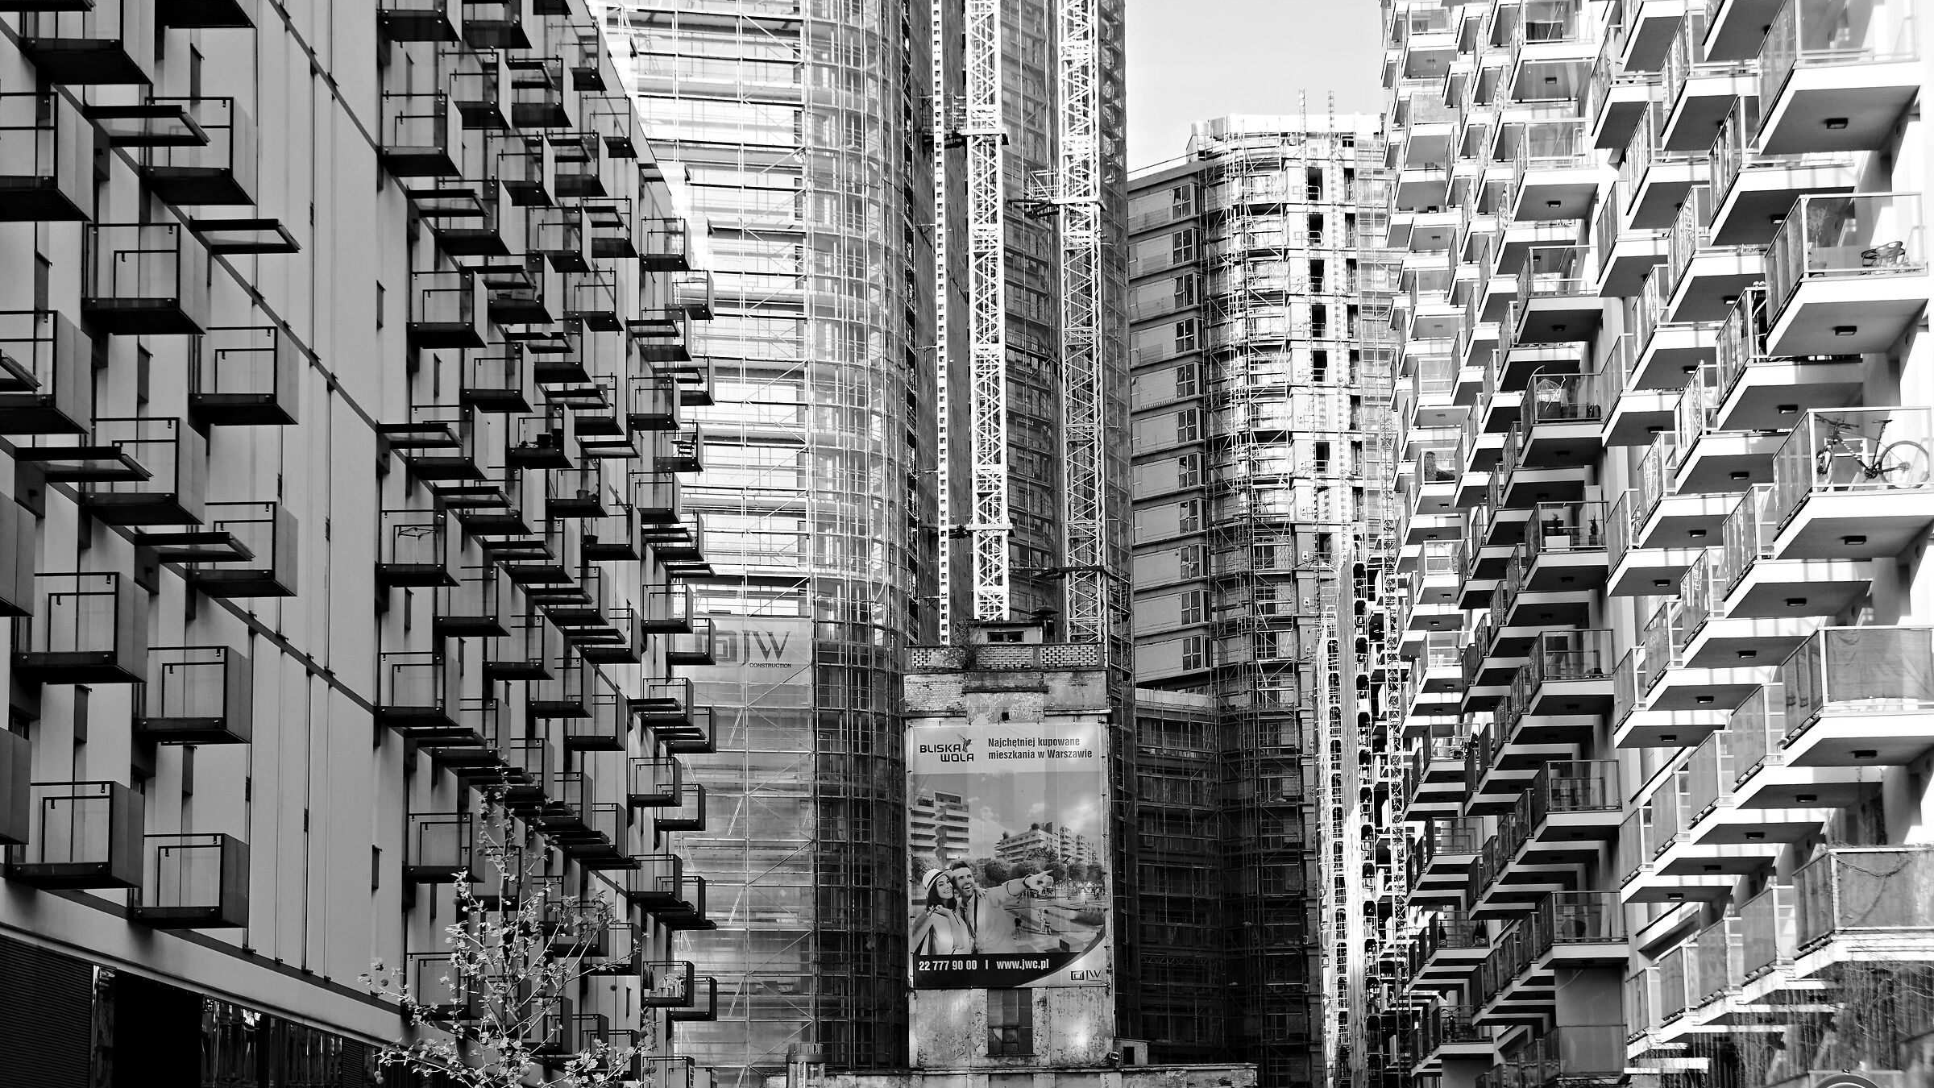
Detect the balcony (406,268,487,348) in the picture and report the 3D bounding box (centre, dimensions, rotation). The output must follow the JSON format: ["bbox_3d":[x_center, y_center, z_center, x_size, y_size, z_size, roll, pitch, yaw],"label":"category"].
[{"bbox_3d":[-11.026,-4.958,93.756,1.407,1.264,1.828,-1,-9,2],"label":"balcony"}]

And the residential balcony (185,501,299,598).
[{"bbox_3d":[-11.611,0.114,70.689,1.420,1.265,1.747,-1,-9,3],"label":"residential balcony"}]

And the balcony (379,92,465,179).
[{"bbox_3d":[-11.076,-8.264,89.350,1.420,1.265,1.747,-1,-9,3],"label":"balcony"}]

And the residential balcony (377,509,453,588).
[{"bbox_3d":[-10.985,0.120,88.304,1.420,1.265,1.747,-1,-9,3],"label":"residential balcony"}]

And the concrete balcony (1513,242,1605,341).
[{"bbox_3d":[13.239,-5.547,98.301,1.590,1.411,3.371,-1,-9,2],"label":"concrete balcony"}]

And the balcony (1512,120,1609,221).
[{"bbox_3d":[13.214,-8.330,98.759,1.590,1.411,3.371,-1,-9,2],"label":"balcony"}]

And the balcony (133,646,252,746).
[{"bbox_3d":[-11.767,2.317,66.967,1.407,1.264,1.828,-1,-9,2],"label":"balcony"}]

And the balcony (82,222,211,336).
[{"bbox_3d":[-11.961,-3.840,64.193,1.407,1.264,1.828,-1,-9,2],"label":"balcony"}]

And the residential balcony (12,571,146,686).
[{"bbox_3d":[-12.055,1.170,59.985,1.420,1.265,1.747,-1,-9,3],"label":"residential balcony"}]

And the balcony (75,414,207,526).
[{"bbox_3d":[-11.926,-1.031,63.783,1.407,1.264,1.828,-1,-9,2],"label":"balcony"}]

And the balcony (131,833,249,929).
[{"bbox_3d":[-11.733,5.121,66.531,1.407,1.264,1.828,-1,-9,2],"label":"balcony"}]

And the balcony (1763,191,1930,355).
[{"bbox_3d":[11.659,-3.538,58.496,1.590,1.411,3.371,-1,-9,2],"label":"balcony"}]

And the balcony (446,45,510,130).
[{"bbox_3d":[-10.974,-10.061,98.047,1.407,1.264,1.828,-1,-9,2],"label":"balcony"}]

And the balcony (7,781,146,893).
[{"bbox_3d":[-11.987,3.936,59.293,1.407,1.264,1.828,-1,-9,2],"label":"balcony"}]

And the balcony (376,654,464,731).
[{"bbox_3d":[-10.950,2.922,87.862,1.420,1.265,1.747,-1,-9,3],"label":"balcony"}]

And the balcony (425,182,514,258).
[{"bbox_3d":[-10.784,-7.110,96.301,1.420,1.265,1.747,-1,-9,3],"label":"balcony"}]

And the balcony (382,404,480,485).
[{"bbox_3d":[-10.992,-2.117,93.330,1.407,1.264,1.828,-1,-9,2],"label":"balcony"}]

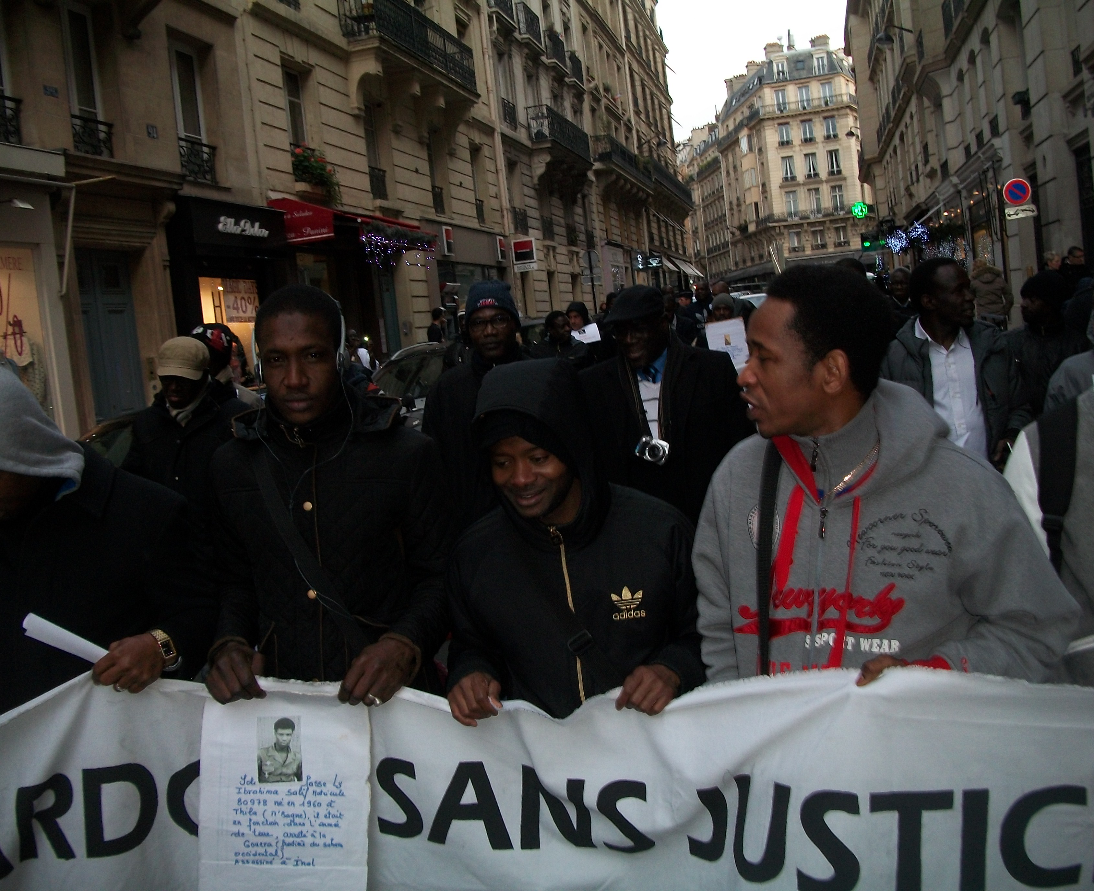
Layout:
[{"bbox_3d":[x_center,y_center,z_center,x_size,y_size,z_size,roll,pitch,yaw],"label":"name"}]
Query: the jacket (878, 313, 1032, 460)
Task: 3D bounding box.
[{"bbox_3d":[1.477,-0.105,3.950,0.540,0.720,0.340,-6,6,11],"label":"jacket"}]

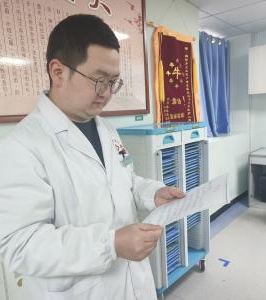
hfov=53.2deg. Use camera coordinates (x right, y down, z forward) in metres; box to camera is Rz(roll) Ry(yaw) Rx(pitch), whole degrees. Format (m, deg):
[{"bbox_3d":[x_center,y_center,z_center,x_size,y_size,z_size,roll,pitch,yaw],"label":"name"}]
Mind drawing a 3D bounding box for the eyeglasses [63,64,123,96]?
[{"bbox_3d":[-0.114,-0.194,0.690,0.142,0.048,0.143,30,22,13],"label":"eyeglasses"}]

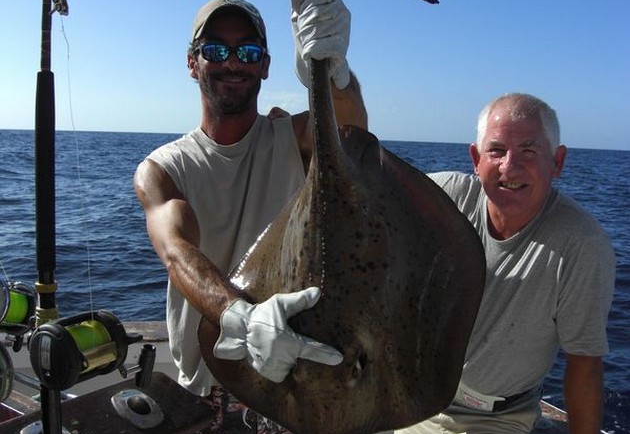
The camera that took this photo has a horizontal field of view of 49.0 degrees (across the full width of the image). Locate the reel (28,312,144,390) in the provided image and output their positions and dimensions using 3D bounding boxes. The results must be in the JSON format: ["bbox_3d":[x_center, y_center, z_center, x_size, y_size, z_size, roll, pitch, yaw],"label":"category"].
[{"bbox_3d":[-0.390,0.230,1.190,0.165,0.112,0.115,-4,9,-42],"label":"reel"}]

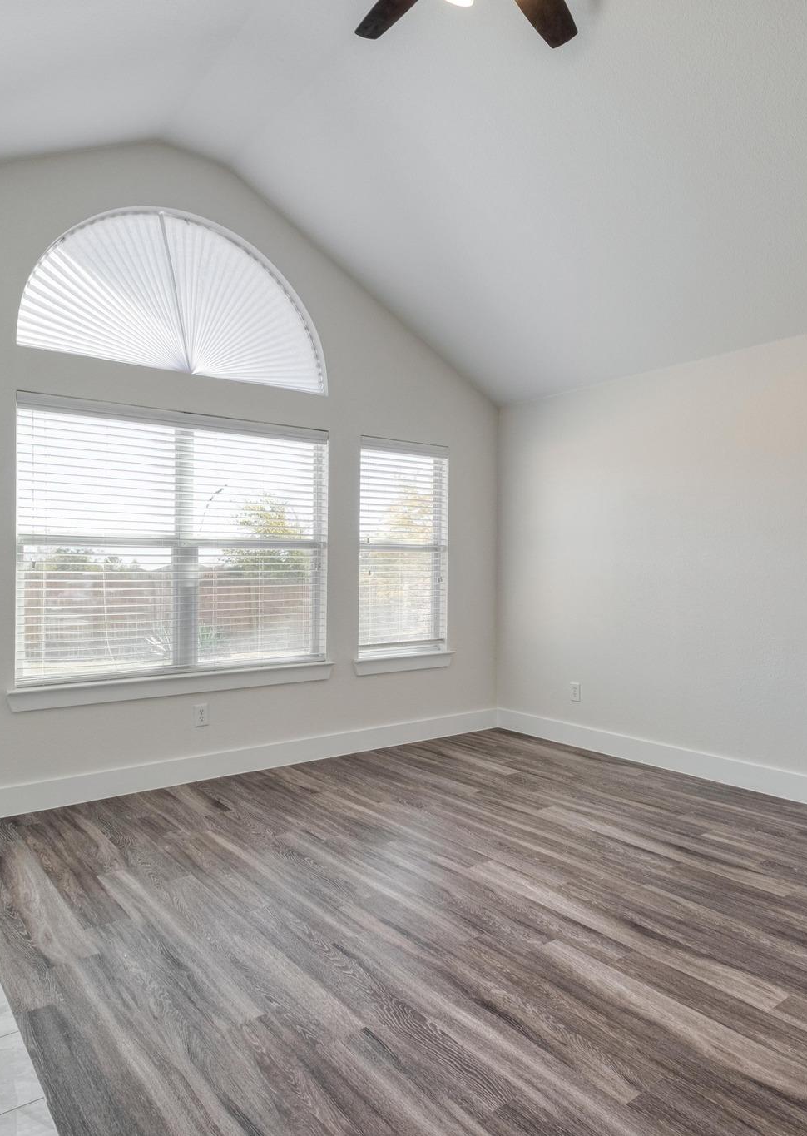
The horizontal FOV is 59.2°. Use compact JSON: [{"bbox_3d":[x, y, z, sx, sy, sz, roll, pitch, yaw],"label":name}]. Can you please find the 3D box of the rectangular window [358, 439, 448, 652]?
[{"bbox_3d":[-0.004,-0.136,5.090,0.788,1.510,0.090,0,0,-37],"label":"rectangular window"}]

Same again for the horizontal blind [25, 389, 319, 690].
[{"bbox_3d":[-1.242,-0.140,4.140,1.808,1.496,0.065,0,0,-37],"label":"horizontal blind"}]

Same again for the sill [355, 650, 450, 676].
[{"bbox_3d":[0.003,0.677,5.059,0.869,0.117,0.105,0,0,-37],"label":"sill"}]

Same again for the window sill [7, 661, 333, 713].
[{"bbox_3d":[-1.236,0.666,4.117,1.886,0.117,0.105,0,0,-37],"label":"window sill"}]

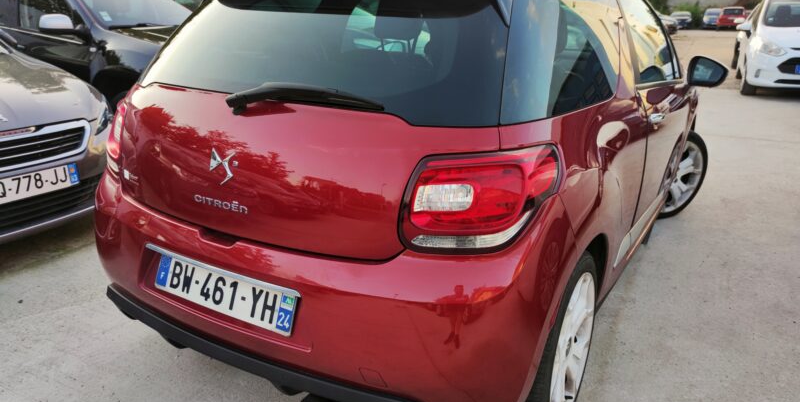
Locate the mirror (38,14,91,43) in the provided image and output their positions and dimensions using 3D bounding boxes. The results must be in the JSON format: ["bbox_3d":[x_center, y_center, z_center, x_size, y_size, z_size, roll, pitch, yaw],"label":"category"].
[{"bbox_3d":[-2.714,-1.399,4.500,0.200,0.190,0.280,12,21,30],"label":"mirror"}]

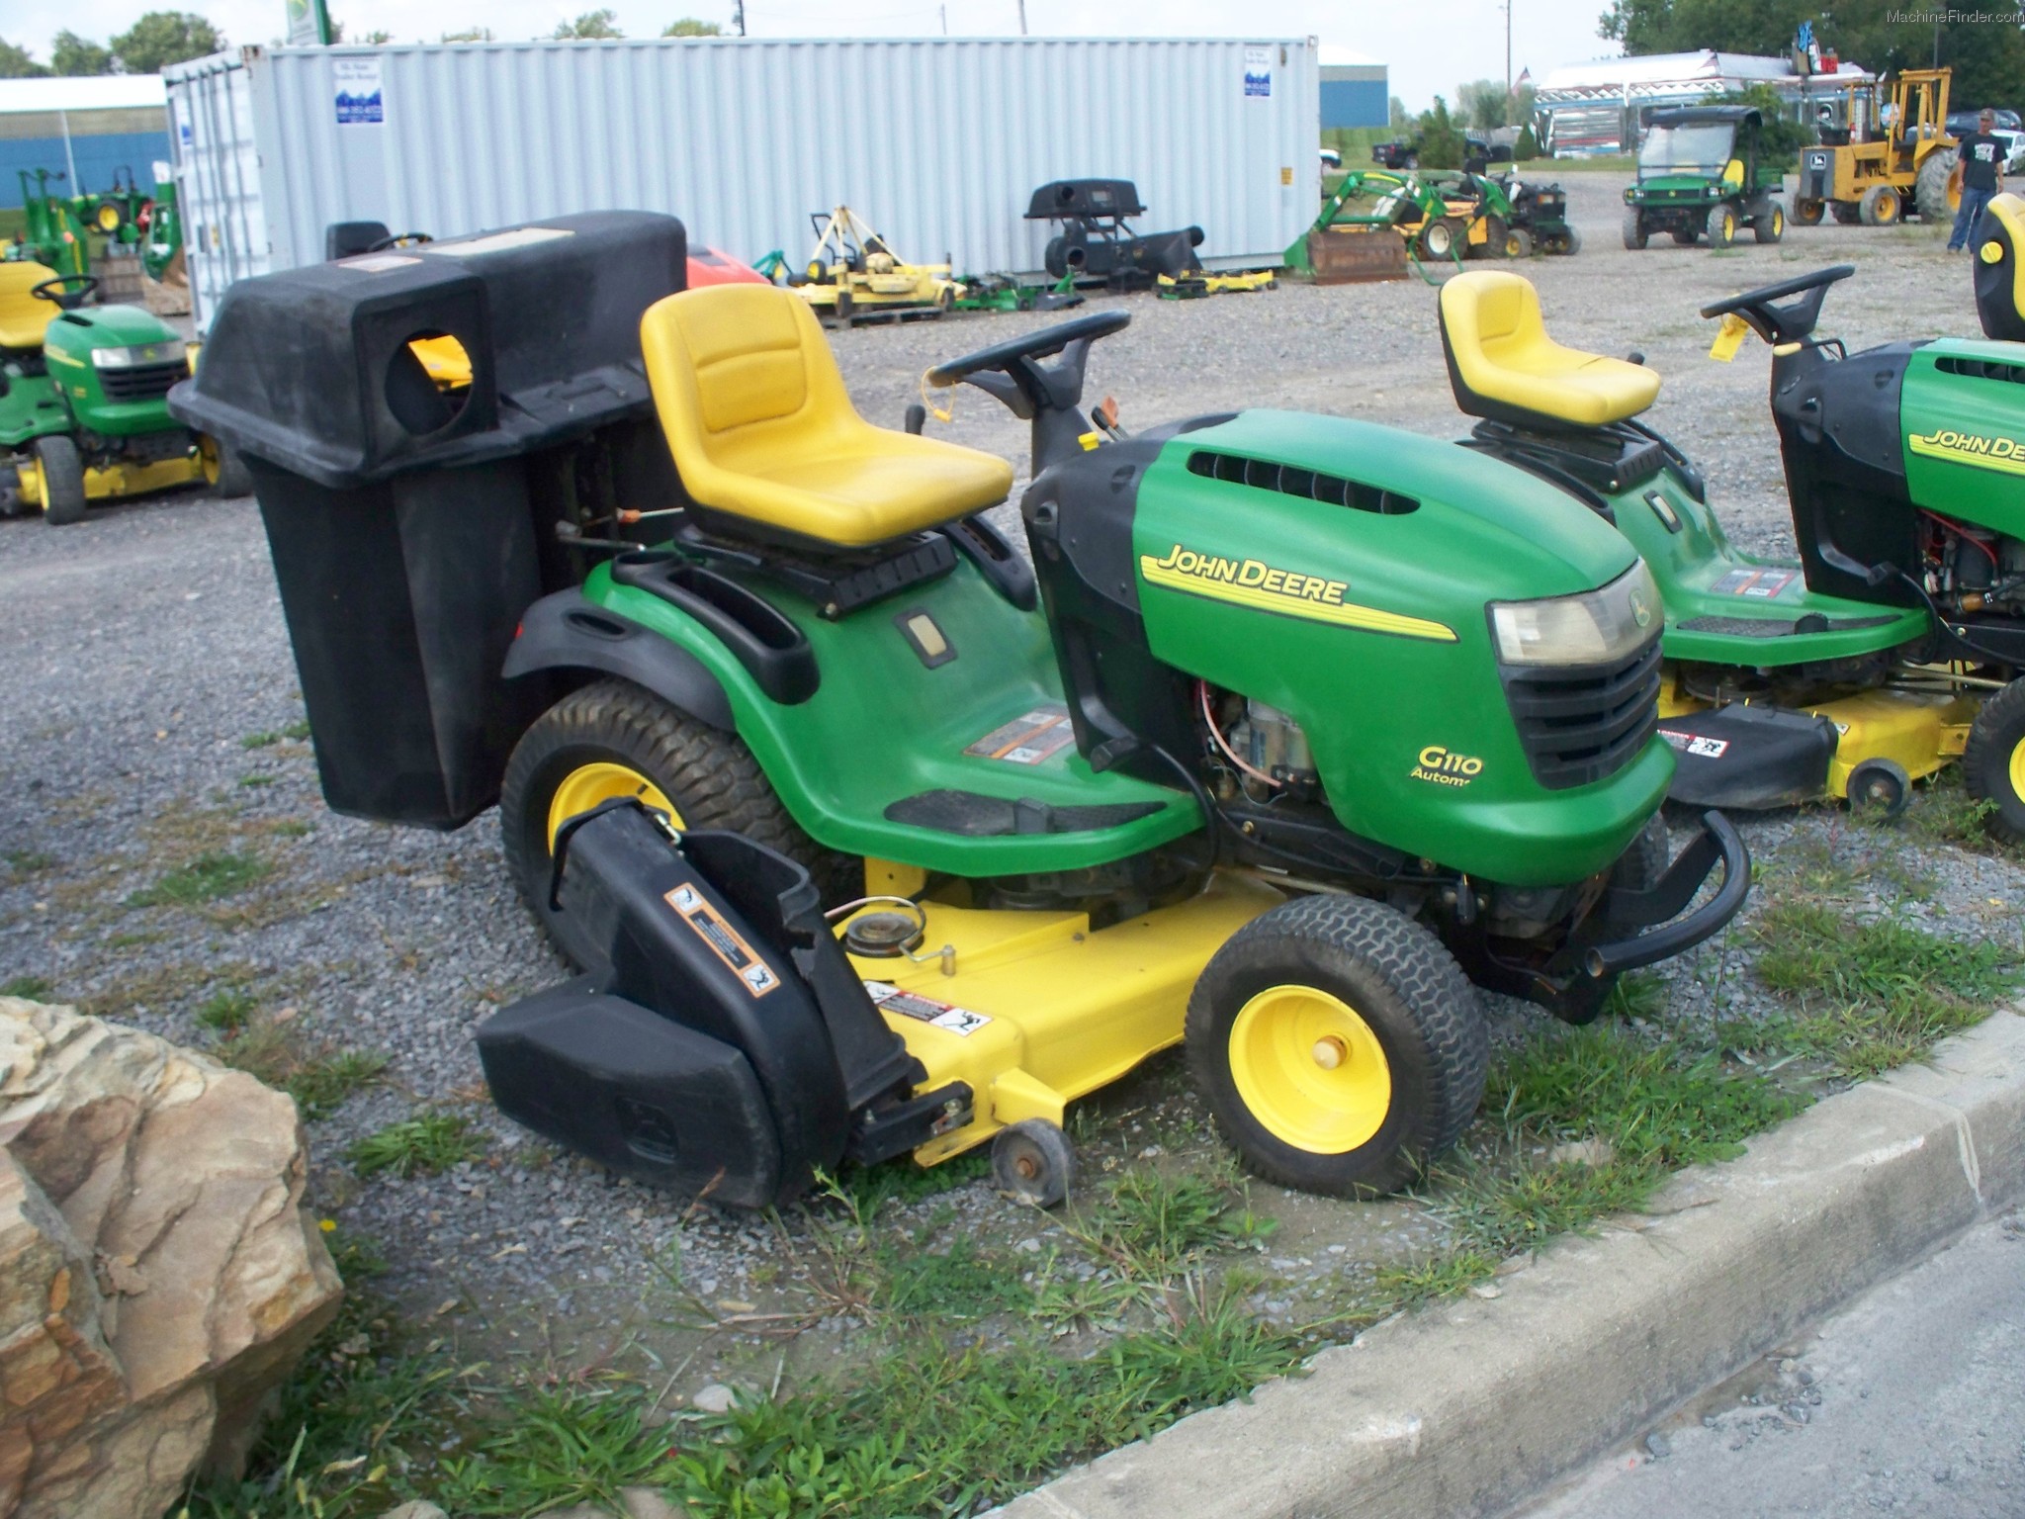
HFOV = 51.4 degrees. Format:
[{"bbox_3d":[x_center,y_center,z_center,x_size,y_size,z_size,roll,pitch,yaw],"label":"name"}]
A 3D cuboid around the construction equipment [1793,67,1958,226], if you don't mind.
[{"bbox_3d":[13.958,-9.884,34.000,1.750,2.450,3.100,12,22,42],"label":"construction equipment"}]

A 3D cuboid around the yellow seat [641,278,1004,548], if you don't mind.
[{"bbox_3d":[-0.314,-0.623,3.684,0.460,0.410,0.490,7,19,32],"label":"yellow seat"}]

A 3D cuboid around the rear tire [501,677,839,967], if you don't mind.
[{"bbox_3d":[-0.572,0.140,3.500,0.570,0.570,0.250,8,19,31],"label":"rear tire"}]

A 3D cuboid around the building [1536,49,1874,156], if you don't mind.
[{"bbox_3d":[34.268,-32.410,104.000,15.500,4.600,10.000,-17,21,-42],"label":"building"}]

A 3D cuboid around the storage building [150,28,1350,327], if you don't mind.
[{"bbox_3d":[-2.057,-6.073,21.950,12.190,2.590,2.440,-14,19,-34],"label":"storage building"}]

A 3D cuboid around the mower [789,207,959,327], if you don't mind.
[{"bbox_3d":[-1.347,-4.797,20.500,1.250,1.080,1.450,-9,17,-19],"label":"mower"}]

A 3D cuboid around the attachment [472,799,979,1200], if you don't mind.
[{"bbox_3d":[-0.400,0.318,3.000,0.670,0.470,0.380,8,19,31],"label":"attachment"}]

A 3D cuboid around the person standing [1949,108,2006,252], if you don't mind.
[{"bbox_3d":[12.324,-7.383,26.900,0.620,1.780,0.420,4,17,25],"label":"person standing"}]

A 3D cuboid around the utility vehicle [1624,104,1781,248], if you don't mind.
[{"bbox_3d":[9.671,-8.132,29.400,1.530,1.900,2.780,6,18,31],"label":"utility vehicle"}]

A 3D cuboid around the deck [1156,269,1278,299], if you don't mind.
[{"bbox_3d":[2.160,-5.011,22.200,1.250,0.260,0.700,-5,16,-8],"label":"deck"}]

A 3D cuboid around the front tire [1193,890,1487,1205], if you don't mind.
[{"bbox_3d":[0.435,0.388,2.838,0.400,0.400,0.166,7,19,33],"label":"front tire"}]

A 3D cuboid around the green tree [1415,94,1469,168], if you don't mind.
[{"bbox_3d":[17.088,-24.994,84.000,2.000,2.900,2.000,-3,15,1],"label":"green tree"}]

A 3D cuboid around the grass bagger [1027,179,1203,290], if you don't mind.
[{"bbox_3d":[1.065,-5.441,21.800,1.600,1.120,0.850,-8,16,-17],"label":"grass bagger"}]

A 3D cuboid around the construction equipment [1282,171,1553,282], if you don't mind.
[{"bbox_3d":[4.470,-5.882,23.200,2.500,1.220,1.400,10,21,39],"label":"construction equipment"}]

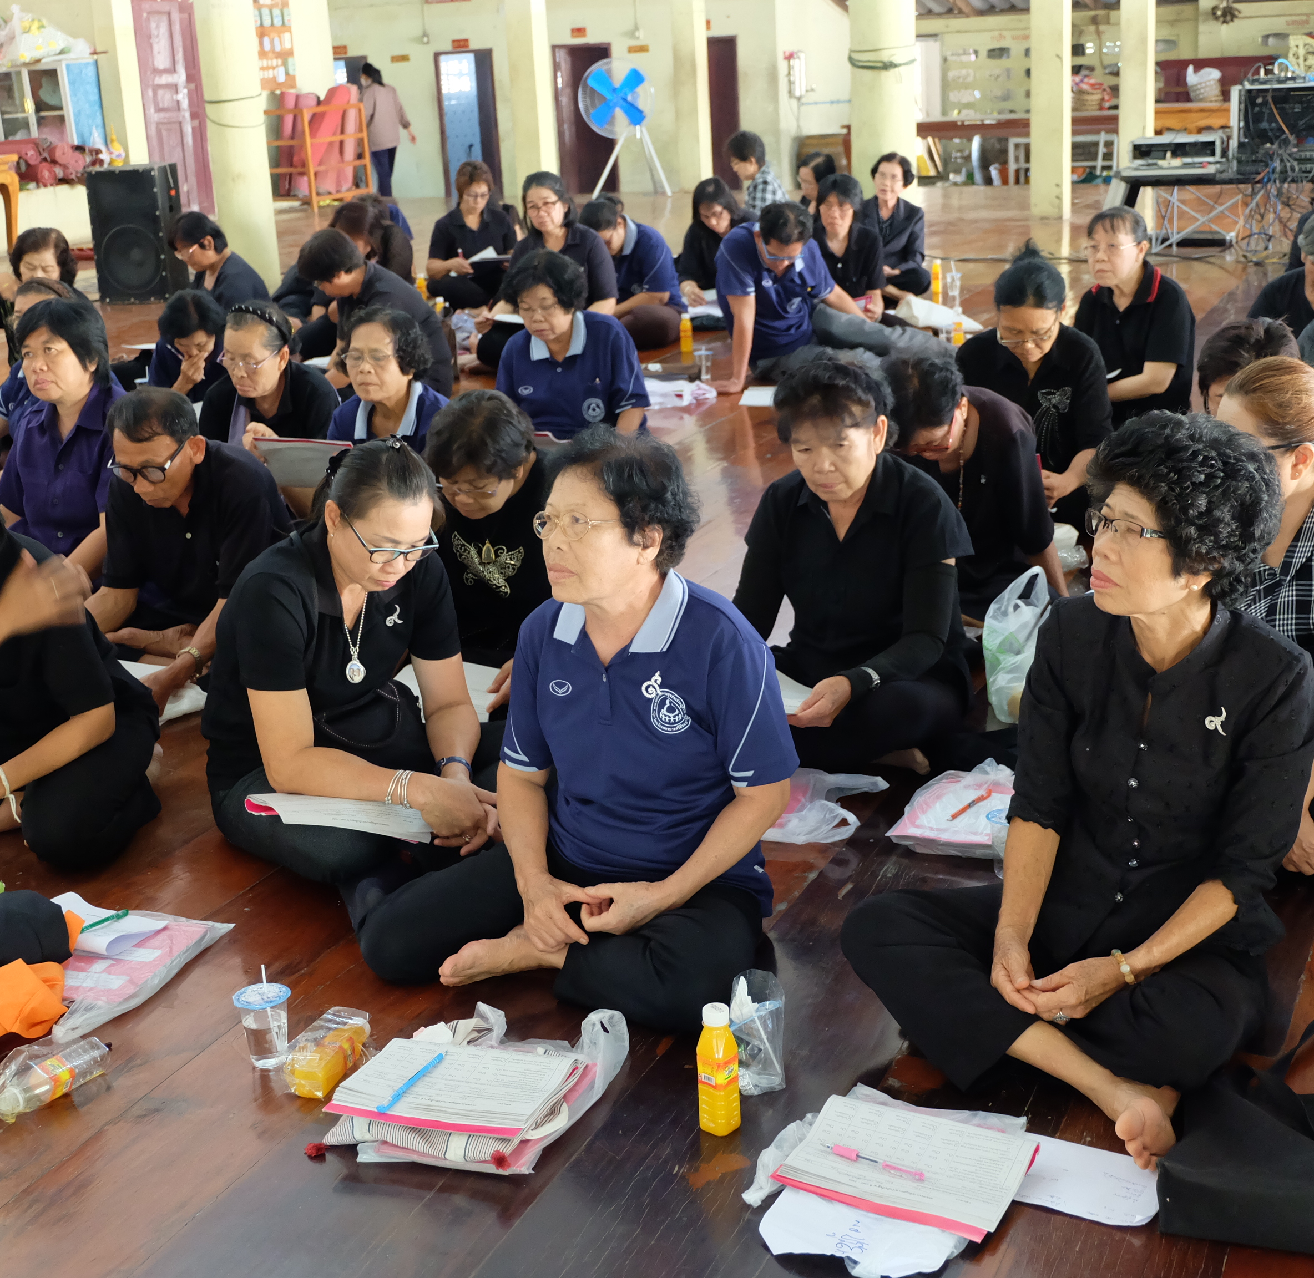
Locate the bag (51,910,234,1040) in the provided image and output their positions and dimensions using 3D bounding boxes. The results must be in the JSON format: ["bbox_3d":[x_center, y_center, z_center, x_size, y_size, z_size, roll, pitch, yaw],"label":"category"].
[{"bbox_3d":[-0.940,0.527,3.168,0.320,0.035,0.430,5,19,26],"label":"bag"}]

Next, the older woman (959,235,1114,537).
[{"bbox_3d":[0.988,-0.623,5.059,0.570,0.760,0.570,3,18,19],"label":"older woman"}]

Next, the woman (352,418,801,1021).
[{"bbox_3d":[-0.096,0.104,3.030,0.670,0.840,0.580,4,18,22],"label":"woman"}]

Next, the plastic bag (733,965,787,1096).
[{"bbox_3d":[0.138,0.522,2.558,0.074,0.165,0.070,-2,17,5],"label":"plastic bag"}]

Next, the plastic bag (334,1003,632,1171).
[{"bbox_3d":[-0.257,0.602,2.715,0.350,0.085,0.360,1,17,14],"label":"plastic bag"}]

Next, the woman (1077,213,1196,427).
[{"bbox_3d":[1.630,-1.087,6.757,0.620,0.790,0.600,8,20,31],"label":"woman"}]

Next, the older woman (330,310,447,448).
[{"bbox_3d":[-0.653,-0.454,4.708,0.580,0.740,0.600,4,18,22],"label":"older woman"}]

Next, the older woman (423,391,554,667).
[{"bbox_3d":[-0.298,-0.145,3.821,0.570,0.700,0.560,4,18,21],"label":"older woman"}]

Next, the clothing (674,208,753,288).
[{"bbox_3d":[0.304,-1.859,9.364,0.440,0.440,0.380,-1,17,6],"label":"clothing"}]

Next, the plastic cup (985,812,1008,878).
[{"bbox_3d":[0.588,0.346,3.174,0.079,0.105,0.079,-3,17,1],"label":"plastic cup"}]

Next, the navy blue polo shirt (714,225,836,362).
[{"bbox_3d":[0.452,-1.305,7.226,0.450,0.530,0.350,-6,17,-10],"label":"navy blue polo shirt"}]

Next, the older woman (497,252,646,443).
[{"bbox_3d":[-0.221,-0.730,5.562,0.570,0.780,0.570,4,18,21],"label":"older woman"}]

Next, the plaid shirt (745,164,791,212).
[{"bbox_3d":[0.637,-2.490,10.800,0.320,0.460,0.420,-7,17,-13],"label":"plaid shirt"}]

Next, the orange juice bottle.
[{"bbox_3d":[0.078,0.557,2.499,0.045,0.170,0.045,-17,22,-39],"label":"orange juice bottle"}]

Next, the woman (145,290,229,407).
[{"bbox_3d":[-1.360,-0.672,5.624,0.560,0.700,0.580,-2,17,3],"label":"woman"}]

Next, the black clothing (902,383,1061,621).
[{"bbox_3d":[0.705,-0.353,4.288,0.440,0.460,0.400,5,18,26],"label":"black clothing"}]

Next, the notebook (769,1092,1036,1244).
[{"bbox_3d":[0.305,0.649,2.356,0.278,0.030,0.212,7,19,29],"label":"notebook"}]

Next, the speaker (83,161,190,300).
[{"bbox_3d":[-3.418,-2.663,12.671,0.480,0.890,0.430,-2,17,4],"label":"speaker"}]

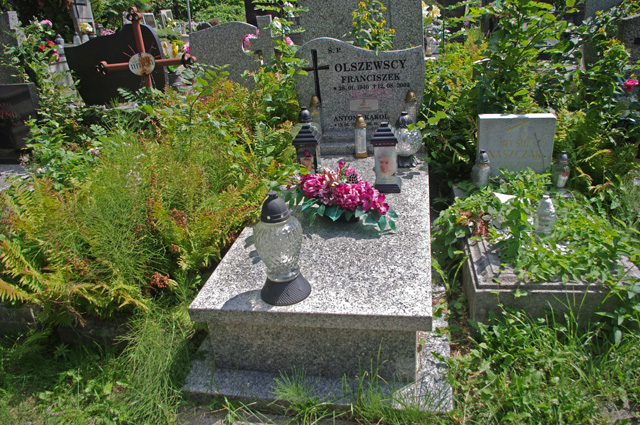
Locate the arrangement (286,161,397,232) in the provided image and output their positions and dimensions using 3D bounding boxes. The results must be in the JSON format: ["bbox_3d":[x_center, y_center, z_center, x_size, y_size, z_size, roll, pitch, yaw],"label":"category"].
[{"bbox_3d":[0.110,-0.099,2.248,0.499,0.249,0.292,0,26,12],"label":"arrangement"}]

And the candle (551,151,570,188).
[{"bbox_3d":[1.363,-0.237,2.712,0.103,0.225,0.103,0,26,12],"label":"candle"}]

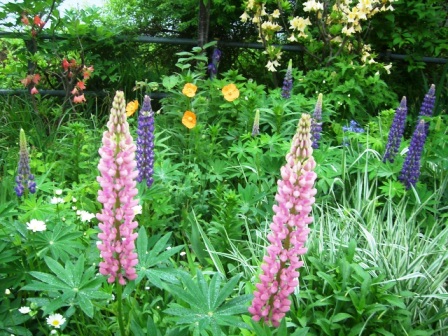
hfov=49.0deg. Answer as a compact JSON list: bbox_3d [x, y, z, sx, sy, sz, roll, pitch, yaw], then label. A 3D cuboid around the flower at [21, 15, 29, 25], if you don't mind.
[{"bbox_3d":[-1.217,-0.906,3.000,0.052,0.060,0.050,-7,18,-28],"label":"flower"}]

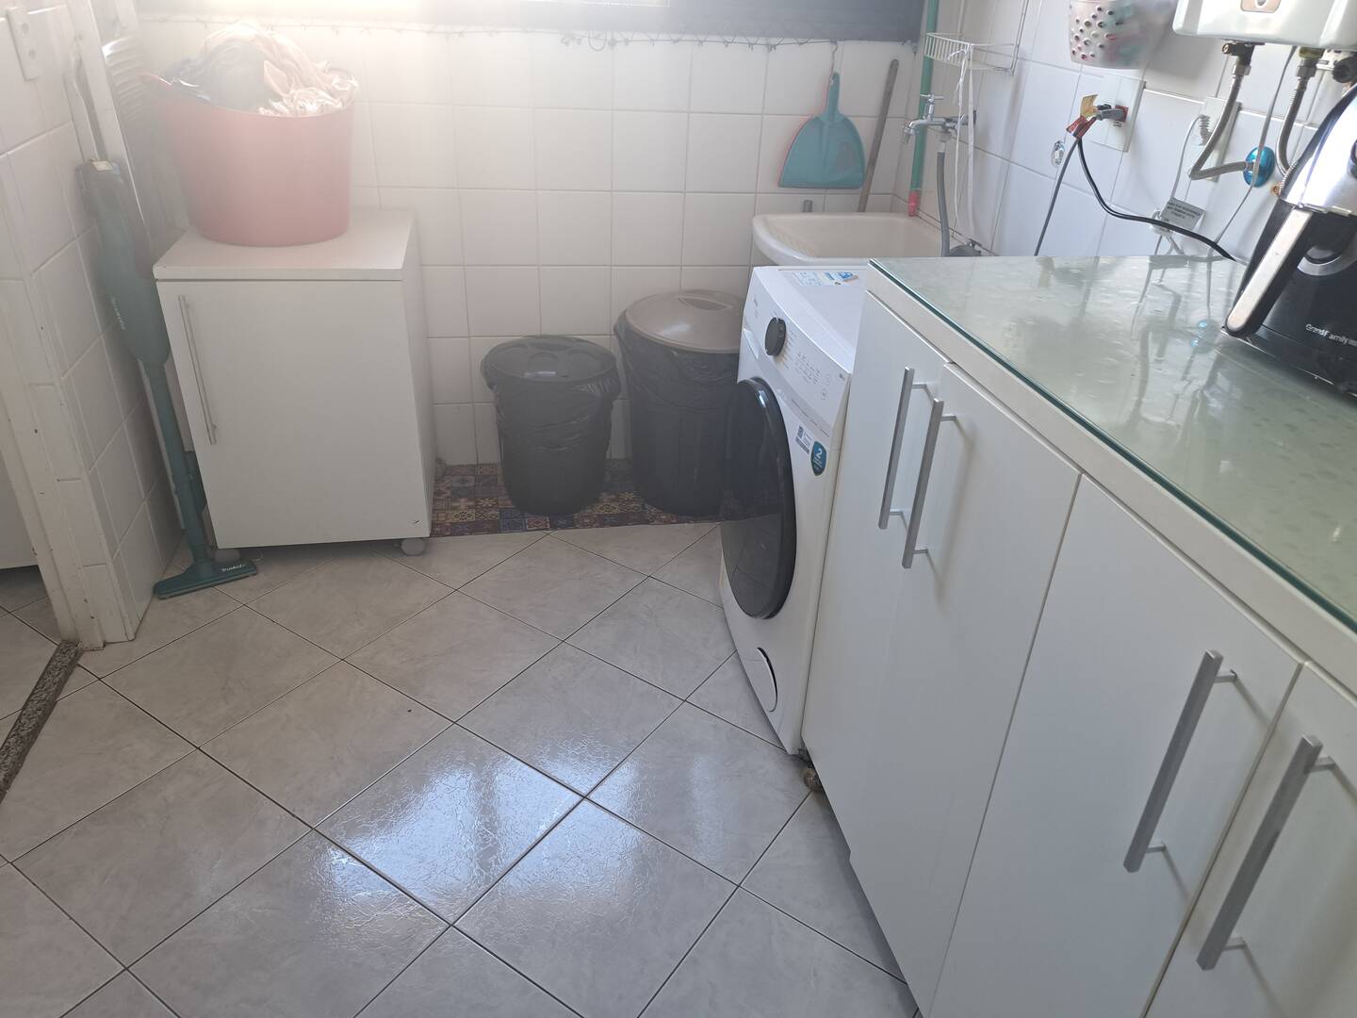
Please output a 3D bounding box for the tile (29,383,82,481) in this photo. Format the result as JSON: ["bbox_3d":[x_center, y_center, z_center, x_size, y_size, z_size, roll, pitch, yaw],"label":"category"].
[{"bbox_3d":[-1.196,-0.147,1.811,0.046,0.202,0.010,-3,30,-11],"label":"tile"}]

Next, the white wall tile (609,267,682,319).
[{"bbox_3d":[-0.096,-0.606,2.737,0.202,0.202,0.010,-3,30,-11],"label":"white wall tile"}]

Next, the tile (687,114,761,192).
[{"bbox_3d":[0.123,-0.962,2.548,0.200,0.200,0.010,-3,30,-11],"label":"tile"}]

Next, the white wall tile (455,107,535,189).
[{"bbox_3d":[-0.476,-0.942,2.462,0.202,0.202,0.010,-3,30,-11],"label":"white wall tile"}]

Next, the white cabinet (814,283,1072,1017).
[{"bbox_3d":[0.579,0.188,1.390,0.590,0.870,0.575,-3,30,-10],"label":"white cabinet"}]

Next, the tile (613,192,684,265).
[{"bbox_3d":[-0.086,-0.784,2.637,0.202,0.202,0.010,-3,30,-11],"label":"tile"}]

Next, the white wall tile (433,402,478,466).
[{"bbox_3d":[-0.713,-0.222,2.825,0.202,0.202,0.010,-3,30,-10],"label":"white wall tile"}]

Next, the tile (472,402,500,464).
[{"bbox_3d":[-0.513,-0.231,2.860,0.202,0.202,0.010,-3,30,-10],"label":"tile"}]

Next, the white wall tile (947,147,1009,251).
[{"bbox_3d":[0.713,-0.738,2.219,0.010,0.202,0.202,-3,30,-10],"label":"white wall tile"}]

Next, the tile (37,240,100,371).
[{"bbox_3d":[-1.197,-0.409,1.851,0.010,0.202,0.200,-3,30,-11],"label":"tile"}]

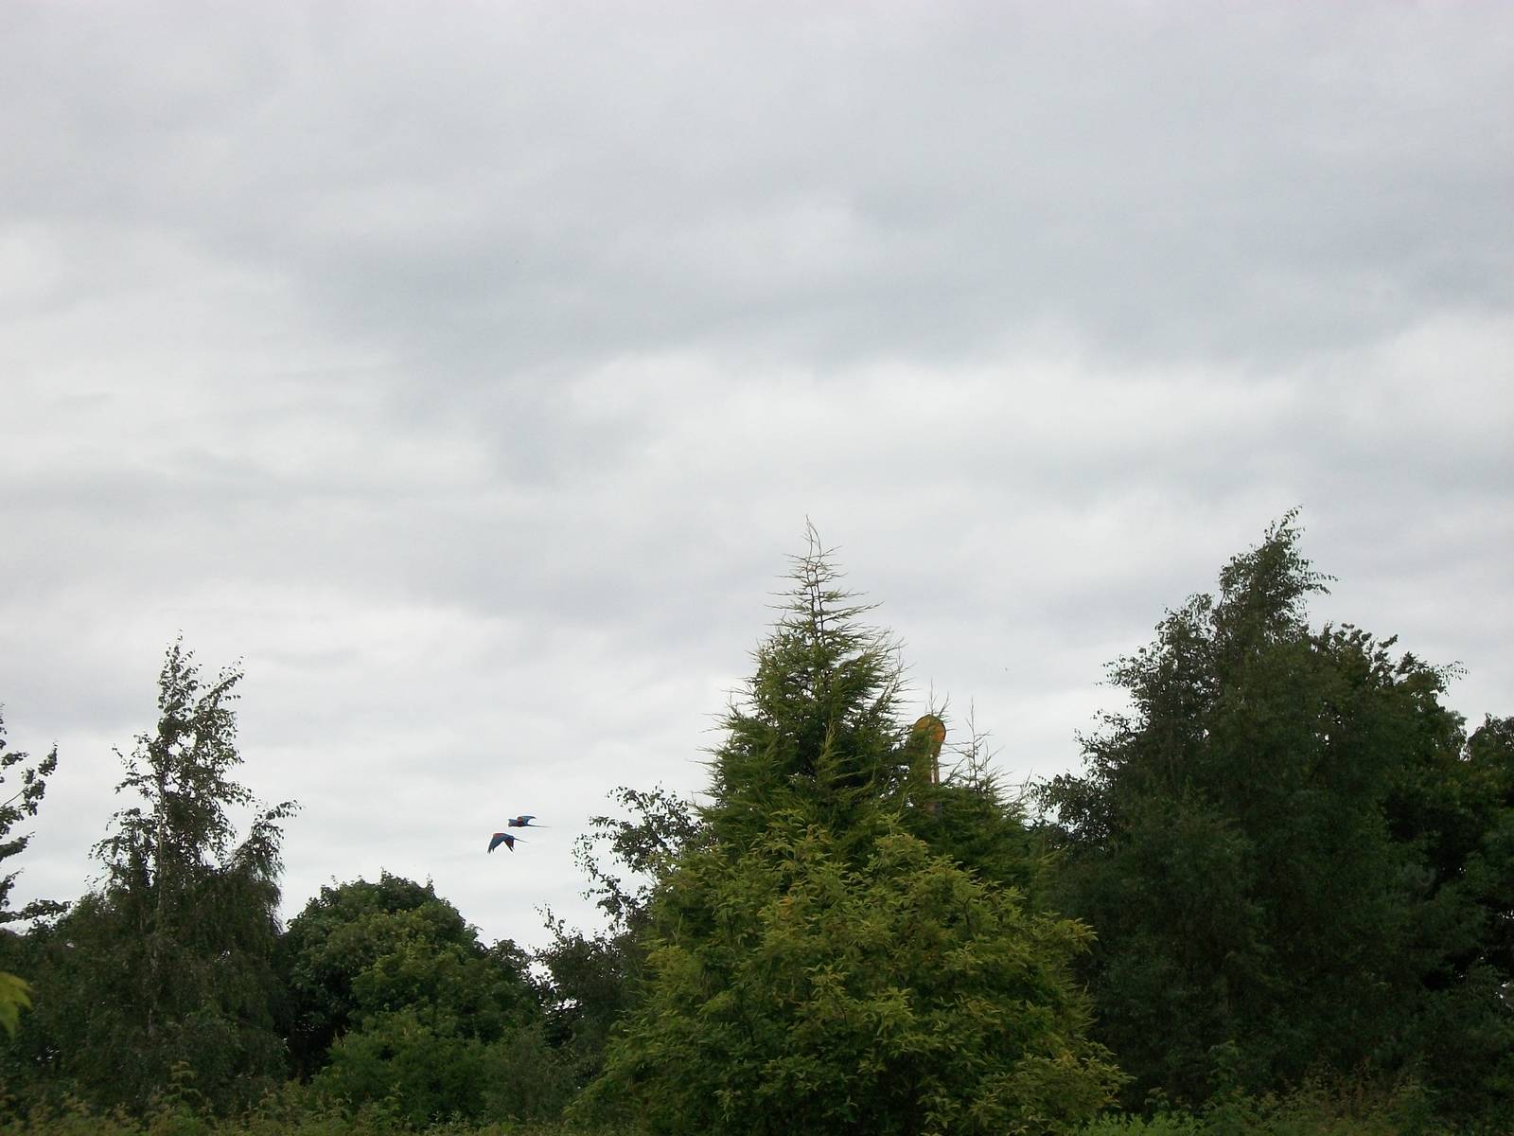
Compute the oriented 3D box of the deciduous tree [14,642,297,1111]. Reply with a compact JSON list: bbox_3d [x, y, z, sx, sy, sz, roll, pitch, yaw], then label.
[{"bbox_3d":[-8.400,4.400,47.000,4.000,6.800,3.900,0,-7,0],"label":"deciduous tree"}]

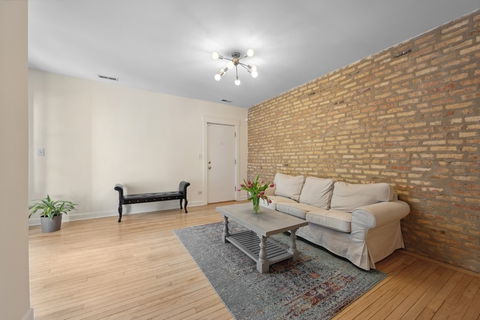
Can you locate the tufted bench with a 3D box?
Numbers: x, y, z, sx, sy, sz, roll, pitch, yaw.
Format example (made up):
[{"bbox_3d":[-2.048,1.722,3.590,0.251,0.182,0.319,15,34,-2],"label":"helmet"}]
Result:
[{"bbox_3d":[-1.707,0.779,3.749,1.339,0.661,0.409,0,0,-32],"label":"tufted bench"}]

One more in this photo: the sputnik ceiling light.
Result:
[{"bbox_3d":[-0.052,-1.295,2.581,0.643,0.347,0.643,0,0,-32],"label":"sputnik ceiling light"}]

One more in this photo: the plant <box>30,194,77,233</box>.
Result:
[{"bbox_3d":[-2.953,0.824,2.906,0.504,0.560,0.504,0,0,-32],"label":"plant"}]

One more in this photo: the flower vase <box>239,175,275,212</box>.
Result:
[{"bbox_3d":[0.204,0.434,2.377,0.426,0.476,0.426,0,0,0],"label":"flower vase"}]

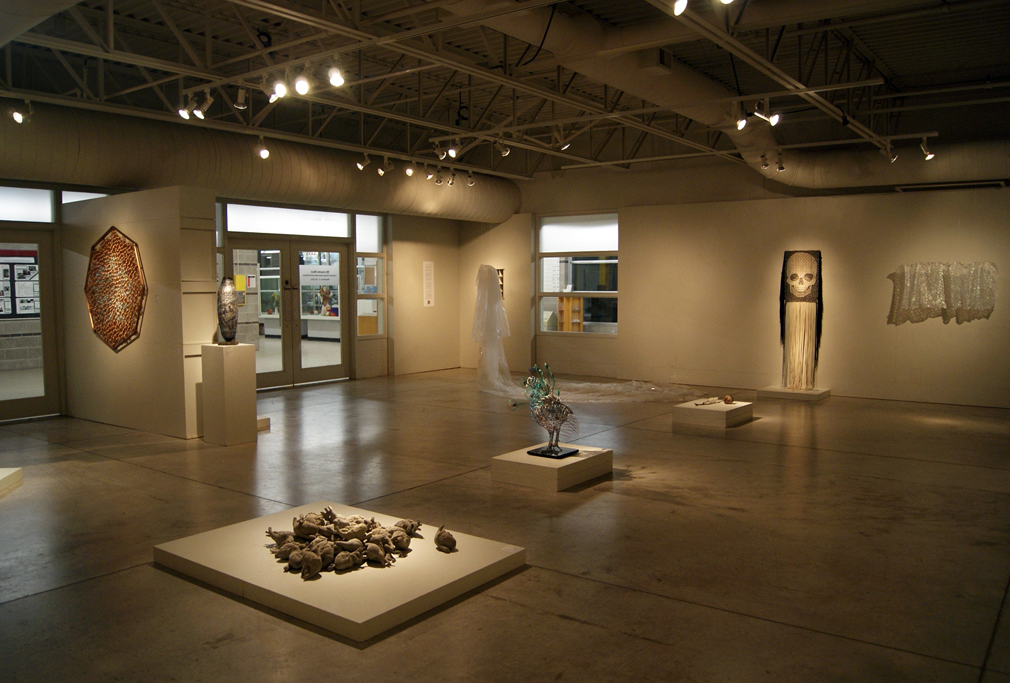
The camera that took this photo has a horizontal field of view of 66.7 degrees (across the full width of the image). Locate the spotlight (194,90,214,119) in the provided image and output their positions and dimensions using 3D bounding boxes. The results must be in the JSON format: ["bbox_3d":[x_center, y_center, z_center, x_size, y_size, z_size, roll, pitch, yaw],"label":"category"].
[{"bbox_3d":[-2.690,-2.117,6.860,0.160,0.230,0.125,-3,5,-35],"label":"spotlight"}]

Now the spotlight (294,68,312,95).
[{"bbox_3d":[-1.595,-2.056,6.050,0.125,0.200,0.170,0,4,6],"label":"spotlight"}]

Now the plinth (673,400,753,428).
[{"bbox_3d":[2.314,0.786,8.509,0.594,0.171,0.797,3,5,37],"label":"plinth"}]

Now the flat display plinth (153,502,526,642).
[{"bbox_3d":[-0.890,1.153,4.154,1.600,0.085,1.180,3,5,36],"label":"flat display plinth"}]

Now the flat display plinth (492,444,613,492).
[{"bbox_3d":[0.375,0.966,5.990,0.608,0.175,0.772,3,5,37],"label":"flat display plinth"}]

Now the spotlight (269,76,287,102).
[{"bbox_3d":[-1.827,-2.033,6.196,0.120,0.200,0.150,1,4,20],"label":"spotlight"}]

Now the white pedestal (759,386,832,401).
[{"bbox_3d":[3.930,0.701,10.438,0.790,0.080,0.580,3,5,36],"label":"white pedestal"}]

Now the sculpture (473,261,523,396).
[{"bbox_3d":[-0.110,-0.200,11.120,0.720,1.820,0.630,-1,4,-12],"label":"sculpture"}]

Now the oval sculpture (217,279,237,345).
[{"bbox_3d":[-2.660,-0.300,7.360,0.190,0.650,0.190,3,5,35],"label":"oval sculpture"}]

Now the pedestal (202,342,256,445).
[{"bbox_3d":[-2.634,0.503,7.363,0.366,0.928,0.334,3,5,37],"label":"pedestal"}]

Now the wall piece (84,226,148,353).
[{"bbox_3d":[-4.036,-0.545,7.949,1.170,1.290,0.080,3,5,35],"label":"wall piece"}]

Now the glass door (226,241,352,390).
[{"bbox_3d":[-3.227,-0.424,11.610,0.090,2.190,2.190,3,5,37],"label":"glass door"}]

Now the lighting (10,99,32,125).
[{"bbox_3d":[-4.590,-2.170,7.277,0.140,0.200,0.180,2,4,23],"label":"lighting"}]

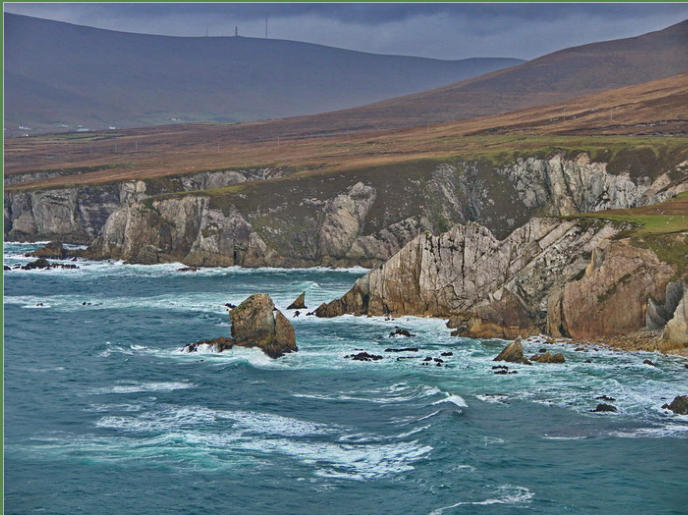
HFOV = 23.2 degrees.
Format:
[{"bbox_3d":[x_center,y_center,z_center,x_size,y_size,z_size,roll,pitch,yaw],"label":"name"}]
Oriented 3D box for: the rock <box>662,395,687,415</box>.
[{"bbox_3d":[42.400,18.550,212.700,3.790,2.310,3.030,1,4,11],"label":"rock"}]

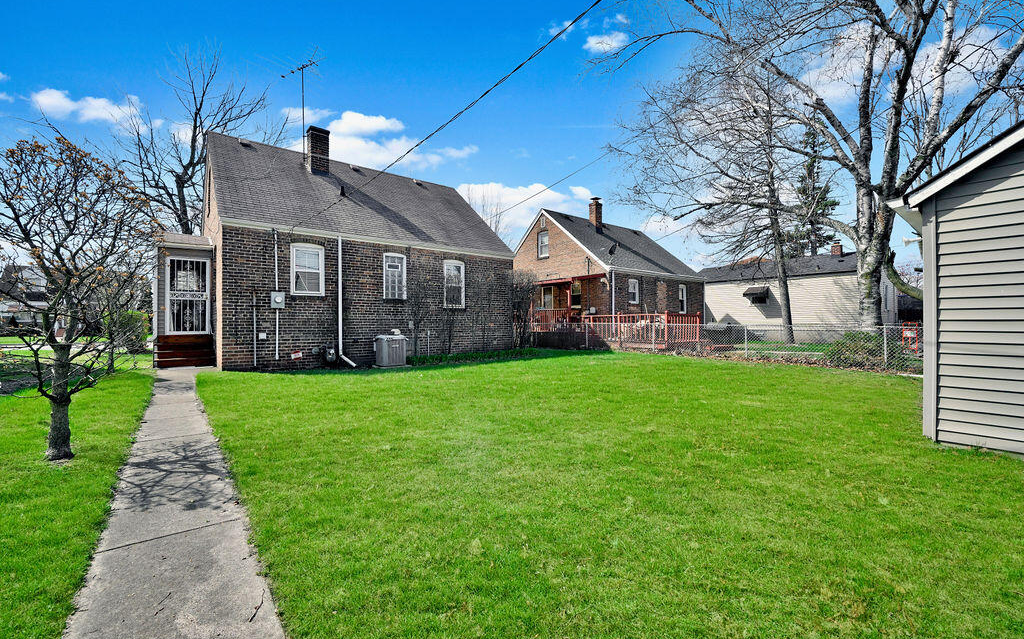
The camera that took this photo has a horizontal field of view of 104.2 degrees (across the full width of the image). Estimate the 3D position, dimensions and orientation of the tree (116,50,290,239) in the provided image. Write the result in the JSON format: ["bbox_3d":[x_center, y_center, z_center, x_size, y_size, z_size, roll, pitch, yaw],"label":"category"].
[{"bbox_3d":[-14.194,-5.552,18.031,7.800,13.200,7.800,0,0,-37],"label":"tree"}]

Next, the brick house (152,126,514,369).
[{"bbox_3d":[-5.744,-2.350,13.131,8.700,6.800,8.100,0,0,-37],"label":"brick house"}]

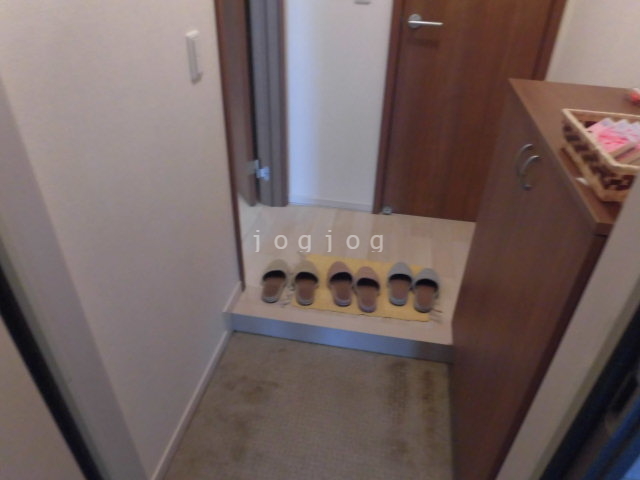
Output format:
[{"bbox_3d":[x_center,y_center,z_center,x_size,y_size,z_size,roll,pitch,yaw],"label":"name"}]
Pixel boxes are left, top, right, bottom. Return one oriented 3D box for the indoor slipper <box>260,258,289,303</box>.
[{"bbox_3d":[-0.198,0.160,1.966,0.103,0.068,0.280,3,34,3],"label":"indoor slipper"}]

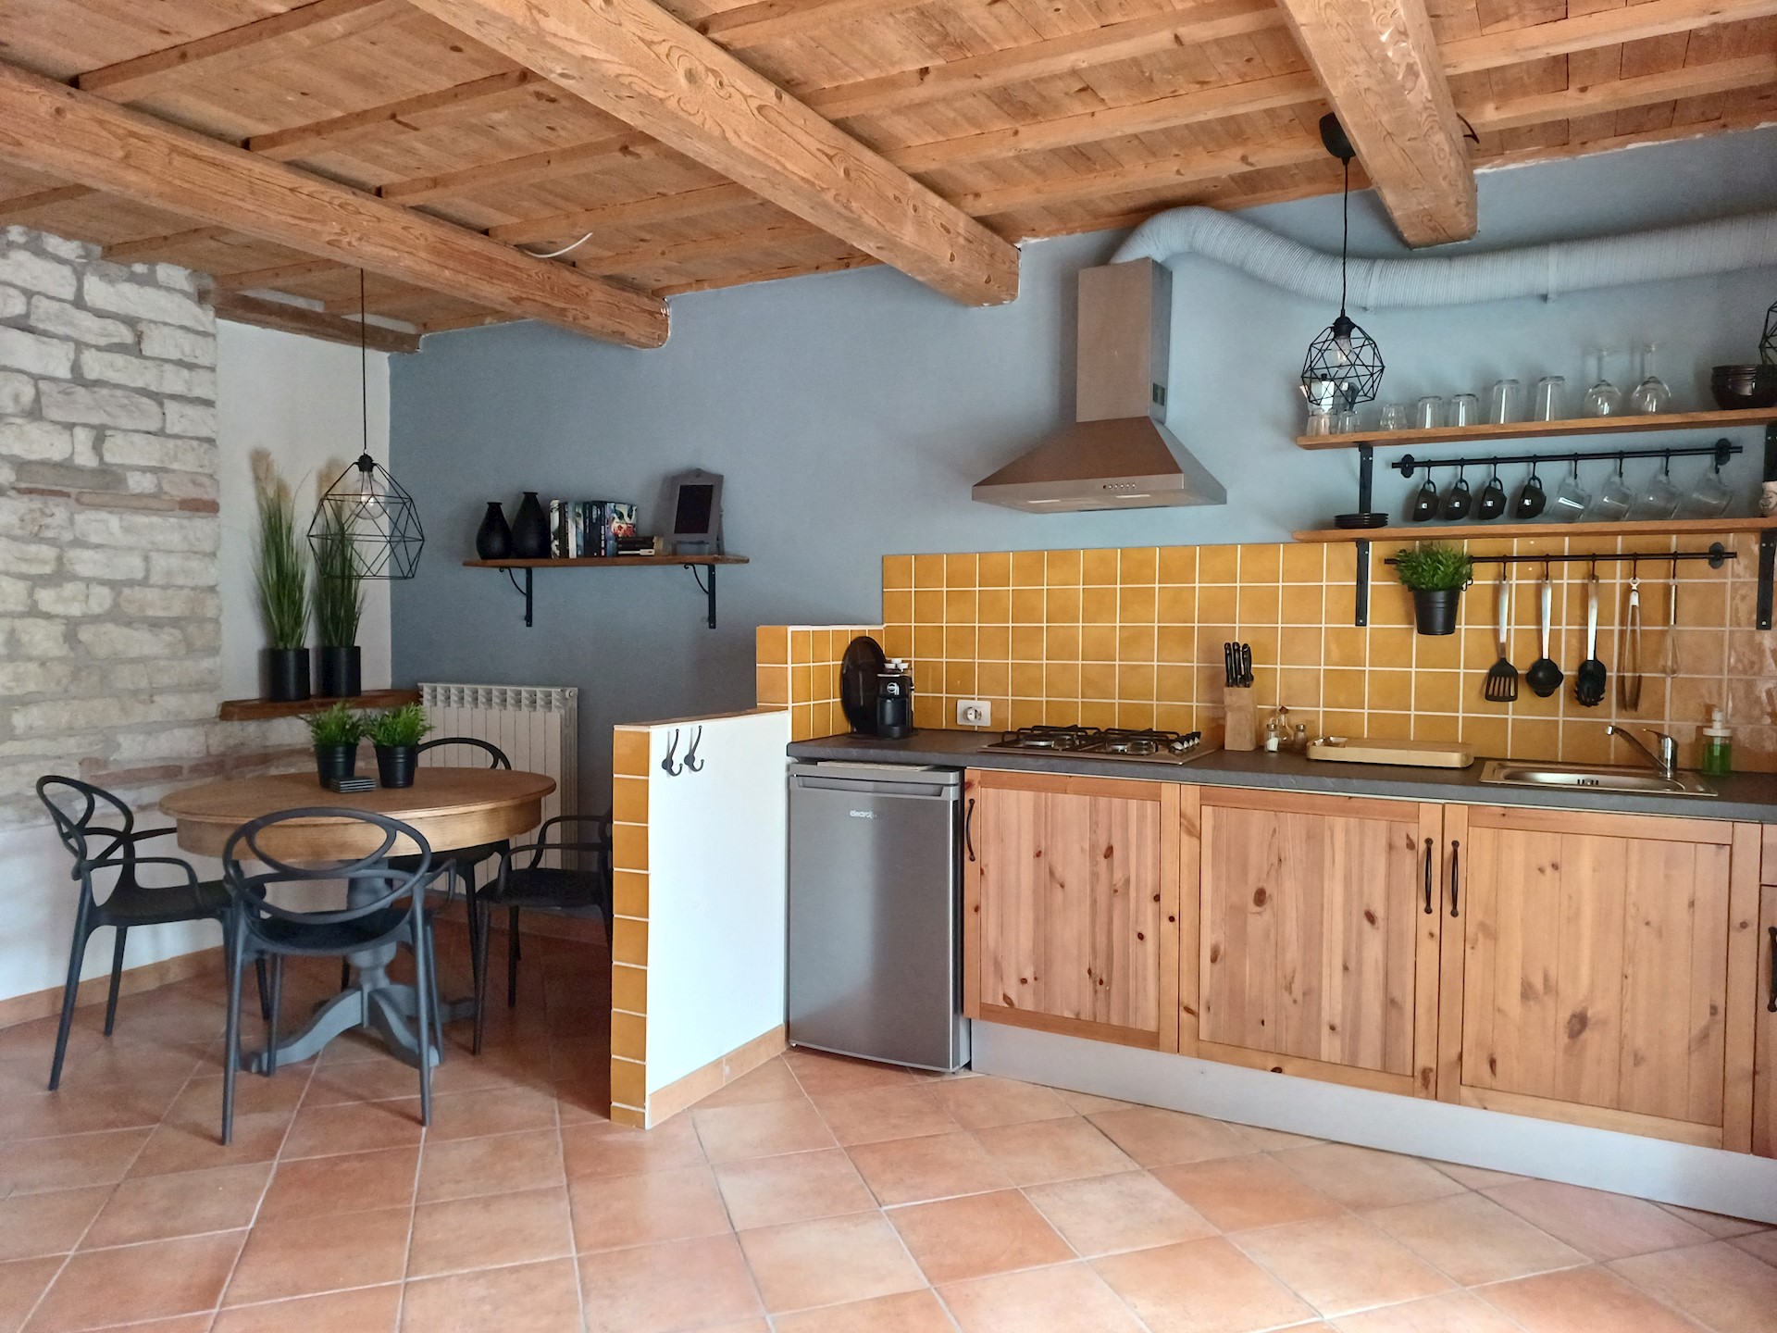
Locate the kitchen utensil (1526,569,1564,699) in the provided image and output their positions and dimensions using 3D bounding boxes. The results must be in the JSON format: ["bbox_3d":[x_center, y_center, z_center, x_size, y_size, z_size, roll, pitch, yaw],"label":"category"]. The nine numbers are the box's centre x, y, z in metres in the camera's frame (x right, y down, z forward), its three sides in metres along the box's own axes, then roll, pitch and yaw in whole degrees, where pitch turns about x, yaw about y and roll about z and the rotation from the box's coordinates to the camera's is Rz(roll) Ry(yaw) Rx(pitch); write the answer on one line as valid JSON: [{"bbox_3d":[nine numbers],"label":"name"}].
[{"bbox_3d":[1.718,-0.081,3.086,0.086,0.328,0.080,1,2,28],"label":"kitchen utensil"}]

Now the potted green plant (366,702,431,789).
[{"bbox_3d":[-1.504,0.241,3.620,0.177,0.253,0.177,0,2,-23],"label":"potted green plant"}]

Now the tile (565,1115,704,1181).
[{"bbox_3d":[-0.626,1.173,2.884,0.317,0.010,0.317,0,2,-18],"label":"tile"}]

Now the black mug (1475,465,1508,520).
[{"bbox_3d":[1.610,-0.439,3.125,0.060,0.113,0.085,19,10,26],"label":"black mug"}]

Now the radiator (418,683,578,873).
[{"bbox_3d":[-1.602,0.516,4.828,0.800,0.880,0.097,1,2,28],"label":"radiator"}]

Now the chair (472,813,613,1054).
[{"bbox_3d":[-1.008,0.731,3.738,0.510,0.830,0.560,0,2,-5],"label":"chair"}]

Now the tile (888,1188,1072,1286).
[{"bbox_3d":[0.189,1.184,2.457,0.317,0.010,0.315,0,2,-18],"label":"tile"}]

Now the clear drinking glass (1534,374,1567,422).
[{"bbox_3d":[1.692,-0.682,3.014,0.070,0.118,0.070,1,2,28],"label":"clear drinking glass"}]

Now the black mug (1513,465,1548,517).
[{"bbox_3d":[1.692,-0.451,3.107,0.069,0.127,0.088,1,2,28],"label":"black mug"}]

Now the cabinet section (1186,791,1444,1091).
[{"bbox_3d":[1.138,0.645,3.118,0.603,0.698,0.550,1,3,27],"label":"cabinet section"}]

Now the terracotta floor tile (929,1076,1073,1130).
[{"bbox_3d":[0.296,1.172,3.183,0.317,0.010,0.317,0,2,-18],"label":"terracotta floor tile"}]

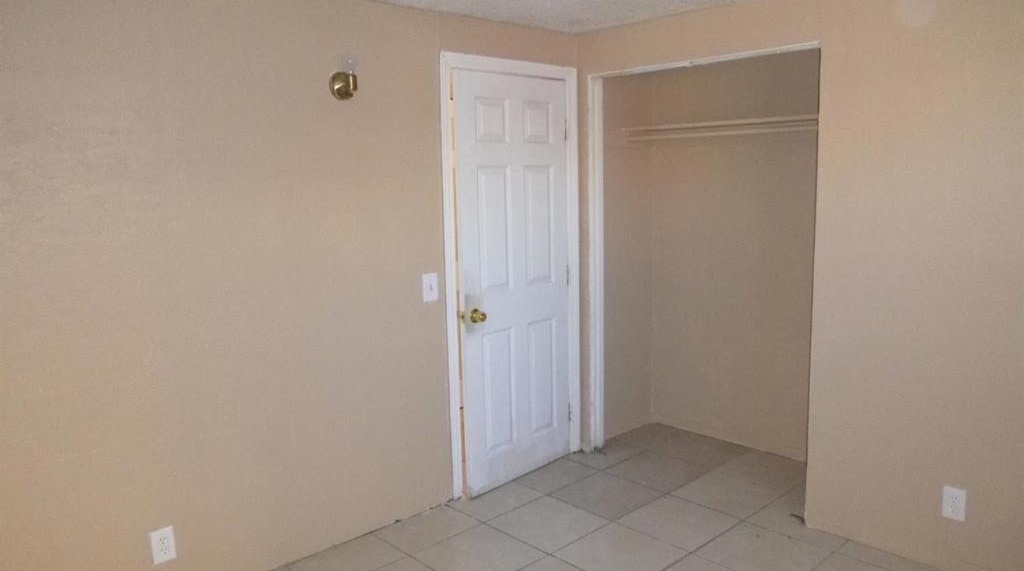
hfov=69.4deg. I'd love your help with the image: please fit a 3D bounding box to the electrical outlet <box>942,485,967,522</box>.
[{"bbox_3d":[1.657,0.820,2.769,0.010,0.117,0.073,-9,11,-43],"label":"electrical outlet"}]

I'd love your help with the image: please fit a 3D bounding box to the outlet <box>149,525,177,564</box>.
[{"bbox_3d":[-1.232,0.923,2.619,0.073,0.117,0.010,-9,11,-43],"label":"outlet"}]

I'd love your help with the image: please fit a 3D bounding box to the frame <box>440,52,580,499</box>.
[{"bbox_3d":[0.001,-0.057,3.758,0.915,2.087,0.120,-9,11,-43],"label":"frame"}]

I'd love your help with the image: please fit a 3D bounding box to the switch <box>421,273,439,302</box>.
[{"bbox_3d":[-0.363,0.010,3.345,0.073,0.118,0.014,-9,11,-43],"label":"switch"}]

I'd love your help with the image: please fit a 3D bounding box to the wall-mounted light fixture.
[{"bbox_3d":[-0.643,-0.823,2.913,0.110,0.172,0.115,-9,11,-43],"label":"wall-mounted light fixture"}]

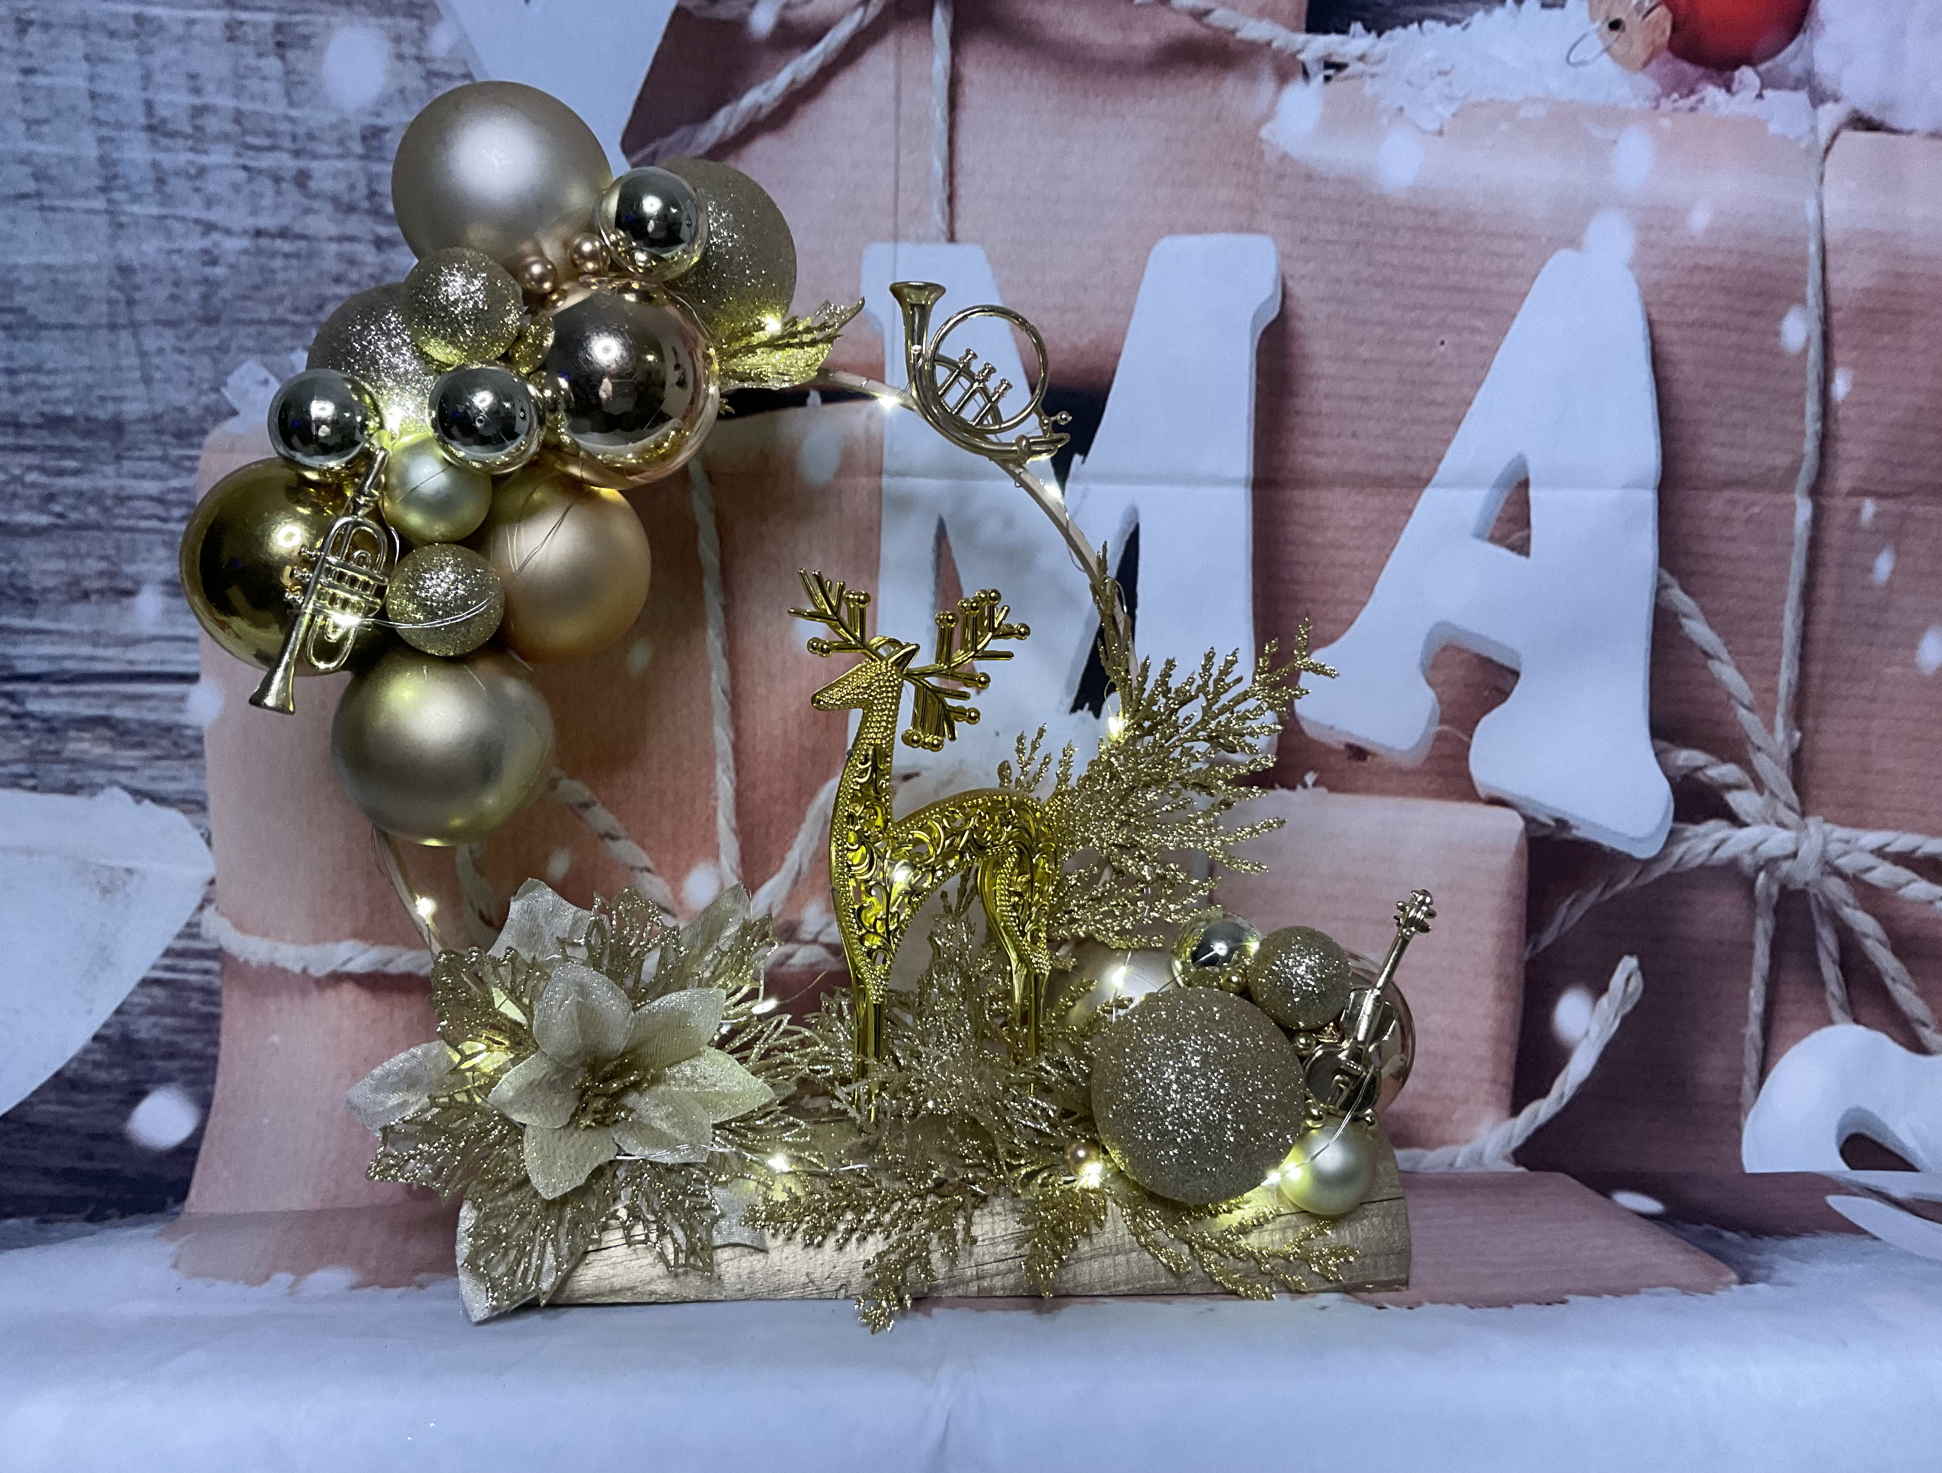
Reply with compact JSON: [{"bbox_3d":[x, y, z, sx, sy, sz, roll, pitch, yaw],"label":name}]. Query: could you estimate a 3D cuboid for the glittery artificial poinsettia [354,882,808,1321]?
[{"bbox_3d":[-0.106,0.099,0.445,0.124,0.120,0.070,0,-6,-3],"label":"glittery artificial poinsettia"}]

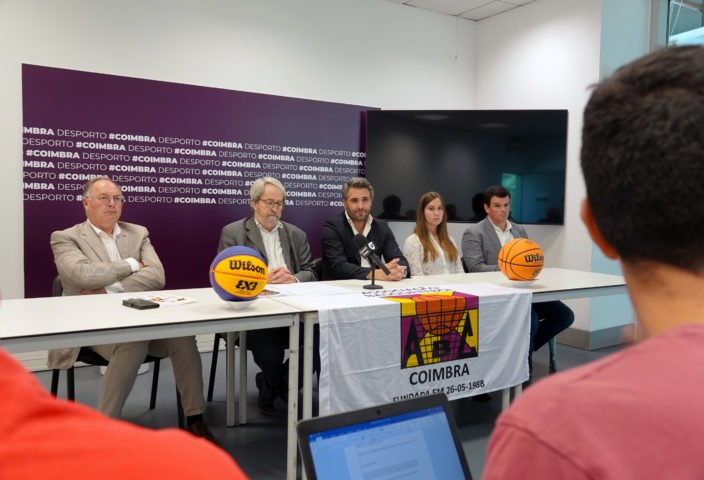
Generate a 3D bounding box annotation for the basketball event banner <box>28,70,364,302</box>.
[{"bbox_3d":[-0.945,-0.342,4.487,2.772,1.625,0.070,-1,3,-31],"label":"basketball event banner"}]

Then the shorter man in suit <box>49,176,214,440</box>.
[{"bbox_3d":[-1.130,0.320,2.895,0.780,1.273,0.620,4,4,44],"label":"shorter man in suit"}]

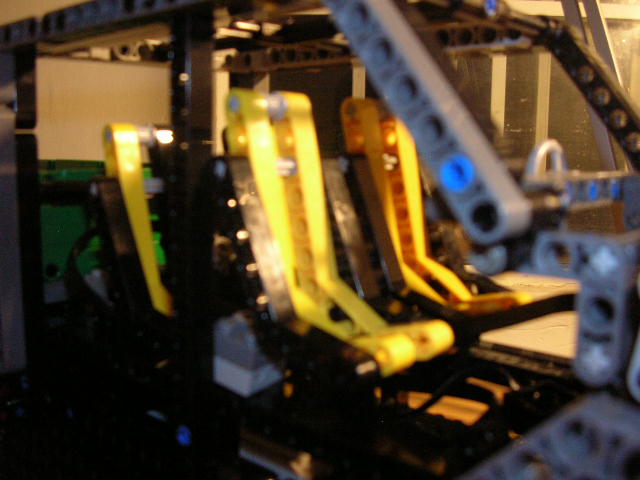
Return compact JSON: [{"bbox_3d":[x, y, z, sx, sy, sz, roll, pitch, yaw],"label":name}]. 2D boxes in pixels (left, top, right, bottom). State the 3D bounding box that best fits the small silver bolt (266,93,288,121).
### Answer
[{"bbox_3d":[-0.013,-0.035,0.177,0.007,0.007,0.008,-12,-2,44],"label":"small silver bolt"}]

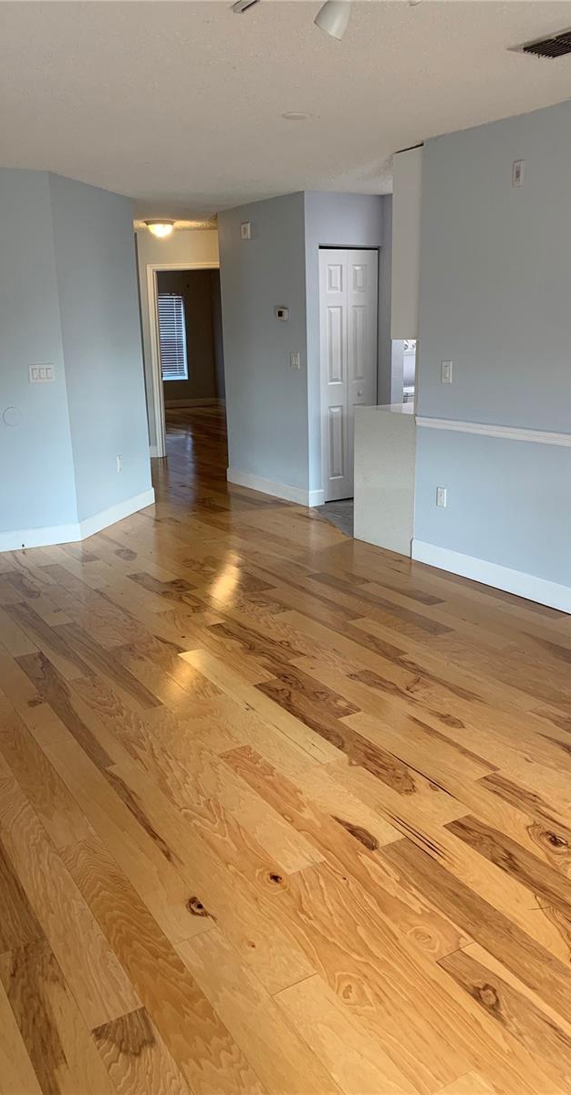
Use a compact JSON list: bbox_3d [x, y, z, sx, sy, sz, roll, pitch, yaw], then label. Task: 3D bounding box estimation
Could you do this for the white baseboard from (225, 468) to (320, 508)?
[{"bbox_3d":[-0.115,-0.564,7.447,0.150,0.130,1.421,-11,18,-31],"label":"white baseboard"}]

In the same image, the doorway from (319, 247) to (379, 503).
[{"bbox_3d":[0.511,-1.408,6.859,0.605,2.060,0.100,-11,18,-31],"label":"doorway"}]

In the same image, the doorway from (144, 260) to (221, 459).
[{"bbox_3d":[-1.105,-2.130,9.454,0.970,2.100,0.130,-11,18,-31],"label":"doorway"}]

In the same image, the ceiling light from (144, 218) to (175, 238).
[{"bbox_3d":[-1.229,-3.108,8.057,0.325,0.145,0.325,-11,18,-31],"label":"ceiling light"}]

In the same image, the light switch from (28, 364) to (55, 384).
[{"bbox_3d":[-1.639,-1.170,5.538,0.163,0.118,0.012,-9,18,-28],"label":"light switch"}]

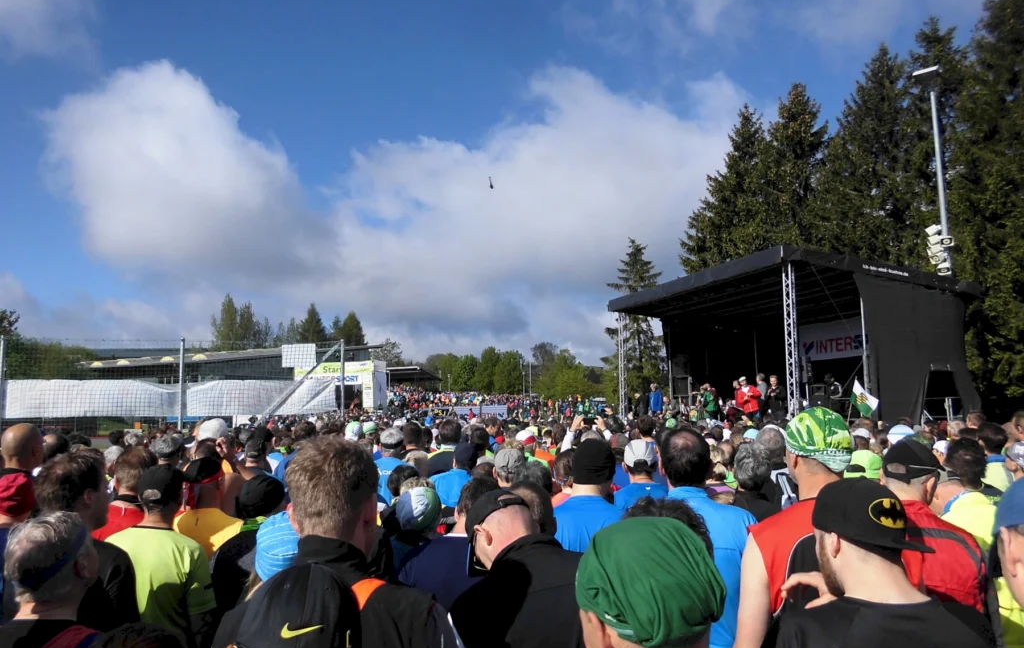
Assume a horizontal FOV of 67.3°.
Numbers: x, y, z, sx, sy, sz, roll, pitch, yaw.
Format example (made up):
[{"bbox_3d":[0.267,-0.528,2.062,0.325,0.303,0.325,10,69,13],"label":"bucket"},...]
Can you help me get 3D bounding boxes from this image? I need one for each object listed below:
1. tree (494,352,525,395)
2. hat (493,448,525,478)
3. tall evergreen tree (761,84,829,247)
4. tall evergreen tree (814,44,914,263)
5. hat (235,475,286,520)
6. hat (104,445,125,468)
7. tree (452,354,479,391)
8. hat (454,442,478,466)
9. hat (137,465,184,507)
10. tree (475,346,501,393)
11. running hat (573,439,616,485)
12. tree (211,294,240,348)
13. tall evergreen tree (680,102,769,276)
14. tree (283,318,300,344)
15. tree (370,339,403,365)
[{"bbox_3d":[-0.523,8.206,115.000,4.600,8.509,4.600,-1,-6,0],"label":"tree"},{"bbox_3d":[-0.021,0.810,4.500,0.178,0.140,0.255,1,-7,-15],"label":"hat"},{"bbox_3d":[13.880,-3.108,36.496,5.600,17.155,5.600,-1,-6,0],"label":"tall evergreen tree"},{"bbox_3d":[14.934,-3.180,31.000,5.800,16.965,5.800,-1,-6,0],"label":"tall evergreen tree"},{"bbox_3d":[-1.040,0.717,3.195,0.190,0.180,0.225,-2,-6,10],"label":"hat"},{"bbox_3d":[-3.085,1.034,6.000,0.180,0.140,0.240,-1,-7,3],"label":"hat"},{"bbox_3d":[-6.953,8.432,115.000,3.900,8.061,3.900,-1,-6,0],"label":"tree"},{"bbox_3d":[-0.341,0.975,5.735,0.180,0.155,0.260,0,-6,-6],"label":"hat"},{"bbox_3d":[-1.458,0.672,3.235,0.180,0.155,0.260,-1,-6,0],"label":"hat"},{"bbox_3d":[-3.616,8.018,114.788,4.500,9.341,4.500,-1,-6,0],"label":"tree"},{"bbox_3d":[0.360,0.596,3.356,0.190,0.200,0.225,-2,-6,9],"label":"running hat"},{"bbox_3d":[-37.251,4.662,100.000,4.200,17.179,4.200,-1,-6,0],"label":"tree"},{"bbox_3d":[12.395,-2.732,39.815,7.600,17.950,7.600,-1,-6,0],"label":"tall evergreen tree"},{"bbox_3d":[-27.335,5.651,94.956,3.200,12.737,3.200,-1,-6,0],"label":"tree"},{"bbox_3d":[-13.048,5.893,79.833,4.600,8.805,4.600,-1,-6,0],"label":"tree"}]

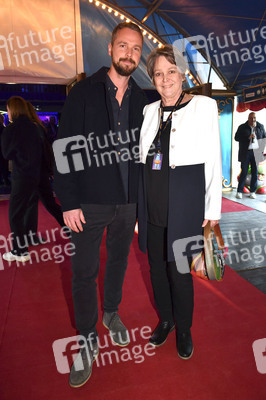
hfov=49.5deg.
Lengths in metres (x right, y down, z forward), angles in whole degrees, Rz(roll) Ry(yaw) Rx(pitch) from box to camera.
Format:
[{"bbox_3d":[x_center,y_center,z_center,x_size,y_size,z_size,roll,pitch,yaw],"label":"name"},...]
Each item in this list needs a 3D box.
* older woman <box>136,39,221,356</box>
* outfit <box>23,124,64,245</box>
[{"bbox_3d":[0.253,0.060,1.590,0.490,1.670,0.360,3,12,20],"label":"older woman"},{"bbox_3d":[-0.970,-0.180,3.280,0.560,1.380,0.460,3,11,17],"label":"outfit"}]

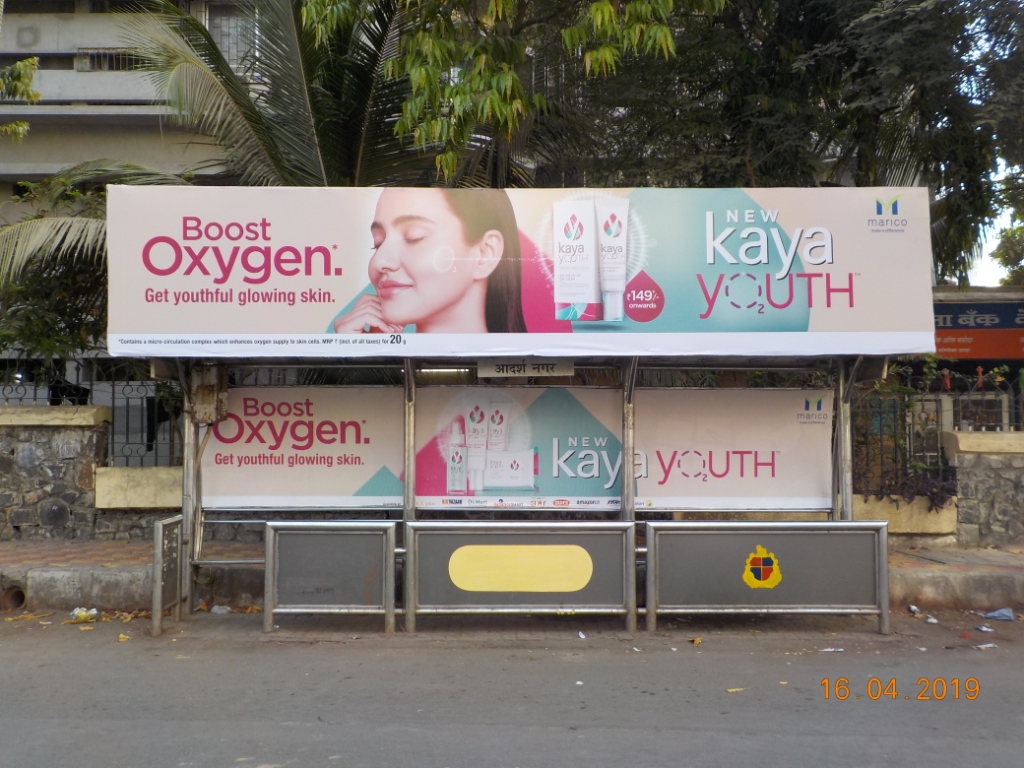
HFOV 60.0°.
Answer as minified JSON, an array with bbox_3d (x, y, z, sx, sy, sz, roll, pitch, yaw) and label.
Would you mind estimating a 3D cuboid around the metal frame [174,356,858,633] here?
[{"bbox_3d":[0.053,0.798,7.510,5.850,2.360,0.920,0,-3,-1],"label":"metal frame"}]

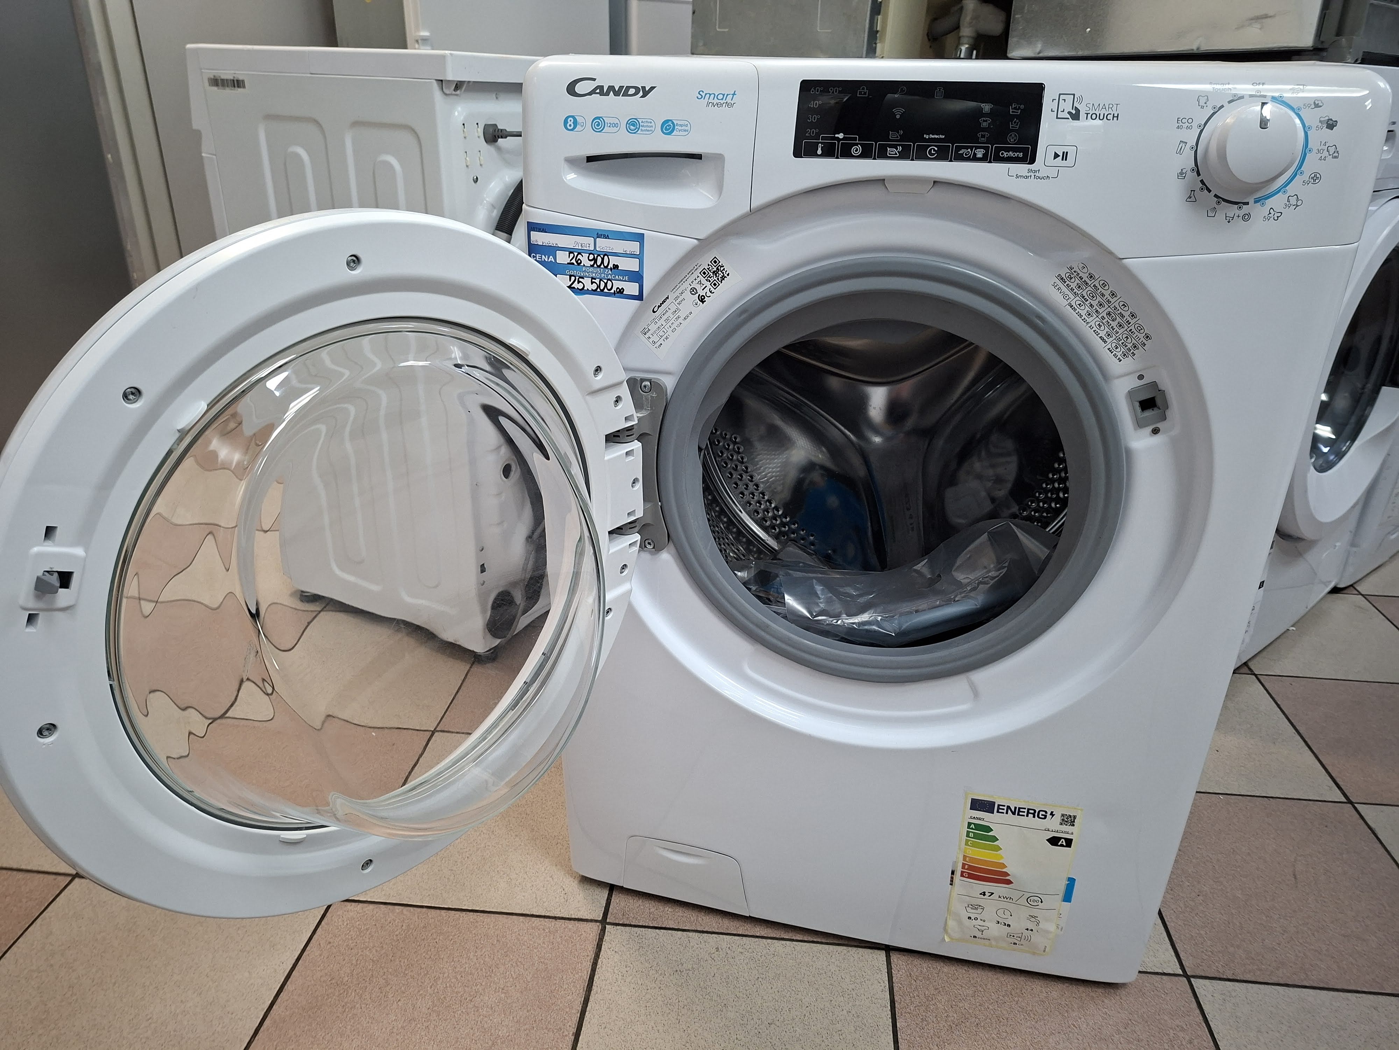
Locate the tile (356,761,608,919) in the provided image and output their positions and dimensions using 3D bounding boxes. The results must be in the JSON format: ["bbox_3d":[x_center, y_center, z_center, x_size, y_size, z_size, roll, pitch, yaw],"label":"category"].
[{"bbox_3d":[-0.238,0.364,1.153,0.300,0.009,0.300,3,24,5],"label":"tile"}]

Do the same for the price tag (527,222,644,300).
[{"bbox_3d":[-0.094,-0.216,0.763,0.100,0.053,0.002,6,25,12],"label":"price tag"}]

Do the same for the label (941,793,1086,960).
[{"bbox_3d":[0.302,0.344,0.907,0.100,0.190,0.002,6,25,12],"label":"label"}]

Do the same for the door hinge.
[{"bbox_3d":[-0.053,-0.054,0.825,0.050,0.163,0.035,6,25,12],"label":"door hinge"}]

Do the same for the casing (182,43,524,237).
[{"bbox_3d":[-0.394,-0.316,1.615,0.430,0.850,0.600,11,26,21],"label":"casing"}]

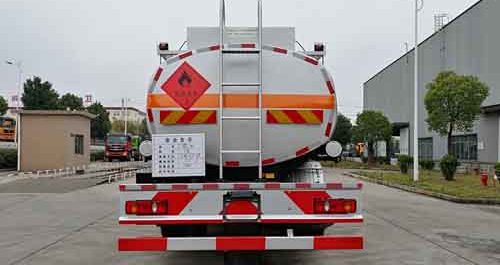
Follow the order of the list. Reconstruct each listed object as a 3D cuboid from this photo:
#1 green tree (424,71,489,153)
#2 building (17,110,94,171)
[{"bbox_3d":[10.579,-0.479,20.042,3.280,5.350,3.280,0,-3,1],"label":"green tree"},{"bbox_3d":[-13.525,0.569,27.852,4.300,4.000,3.300,0,-3,-1],"label":"building"}]

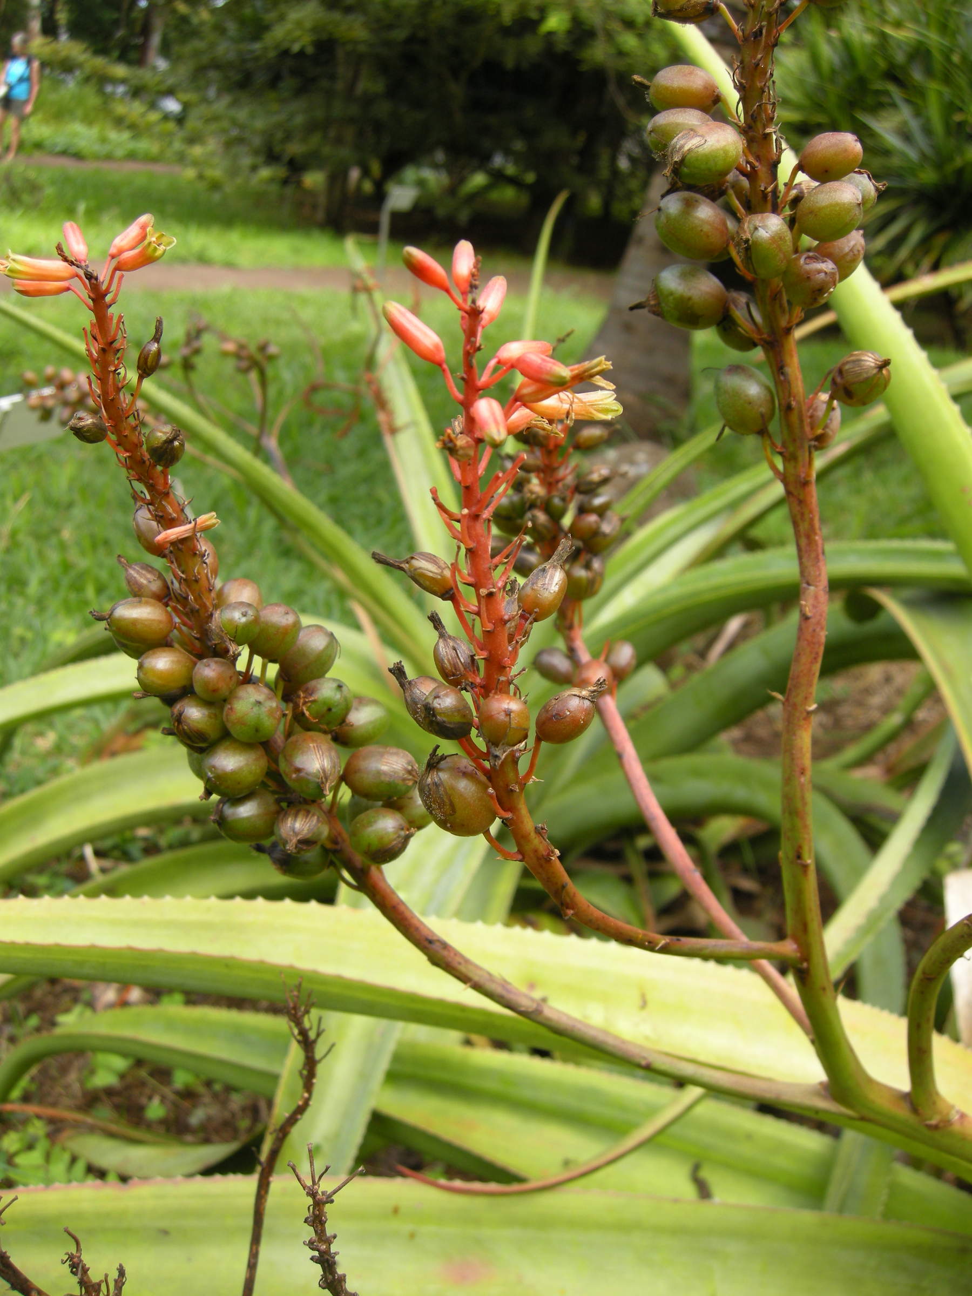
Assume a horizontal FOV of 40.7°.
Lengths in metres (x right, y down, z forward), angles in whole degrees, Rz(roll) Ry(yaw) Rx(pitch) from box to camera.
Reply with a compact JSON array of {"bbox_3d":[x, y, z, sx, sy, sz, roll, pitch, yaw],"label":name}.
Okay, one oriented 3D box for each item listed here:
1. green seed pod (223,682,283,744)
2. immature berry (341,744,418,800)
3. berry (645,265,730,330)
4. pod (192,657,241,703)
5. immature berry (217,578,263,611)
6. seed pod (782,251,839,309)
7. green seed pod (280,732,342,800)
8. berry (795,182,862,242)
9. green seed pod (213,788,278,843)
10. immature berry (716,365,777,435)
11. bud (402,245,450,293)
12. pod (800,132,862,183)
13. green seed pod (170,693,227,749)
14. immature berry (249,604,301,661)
[{"bbox_3d":[-0.079,0.022,0.442,0.019,0.019,0.022,1,-12,-6],"label":"green seed pod"},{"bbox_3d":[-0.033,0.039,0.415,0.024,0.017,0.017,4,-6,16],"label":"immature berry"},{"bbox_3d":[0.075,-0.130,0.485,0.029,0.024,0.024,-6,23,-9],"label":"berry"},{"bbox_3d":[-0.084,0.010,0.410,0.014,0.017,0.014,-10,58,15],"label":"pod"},{"bbox_3d":[-0.088,-0.017,0.470,0.017,0.017,0.019,11,40,13],"label":"immature berry"},{"bbox_3d":[0.106,-0.121,0.430,0.018,0.018,0.021,10,-19,-29],"label":"seed pod"},{"bbox_3d":[-0.060,0.040,0.445,0.021,0.021,0.024,-22,55,-16],"label":"green seed pod"},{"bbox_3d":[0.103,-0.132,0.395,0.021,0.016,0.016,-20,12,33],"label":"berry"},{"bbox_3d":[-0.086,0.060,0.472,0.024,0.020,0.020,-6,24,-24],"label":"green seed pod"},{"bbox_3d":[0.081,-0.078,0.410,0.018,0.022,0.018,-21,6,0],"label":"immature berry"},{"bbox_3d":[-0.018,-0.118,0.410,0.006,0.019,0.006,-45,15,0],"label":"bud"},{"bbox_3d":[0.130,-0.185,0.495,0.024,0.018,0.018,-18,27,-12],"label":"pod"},{"bbox_3d":[-0.098,0.025,0.447,0.018,0.018,0.021,13,27,27],"label":"green seed pod"},{"bbox_3d":[-0.074,-0.005,0.460,0.018,0.021,0.018,17,34,-12],"label":"immature berry"}]

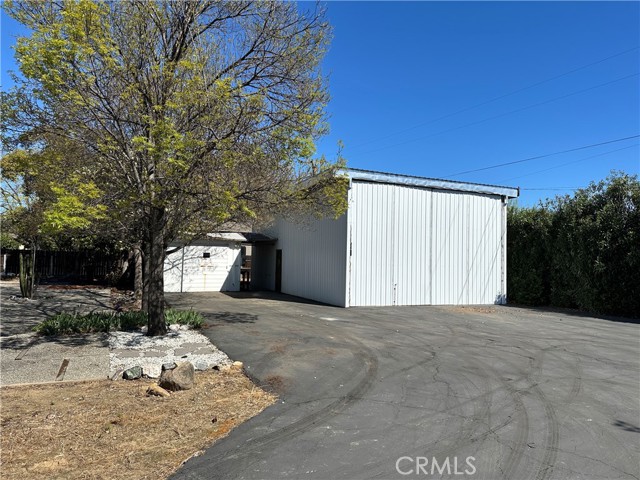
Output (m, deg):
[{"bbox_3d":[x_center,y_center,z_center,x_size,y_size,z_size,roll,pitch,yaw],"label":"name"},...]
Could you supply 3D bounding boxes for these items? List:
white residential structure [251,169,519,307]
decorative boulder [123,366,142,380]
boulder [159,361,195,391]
[{"bbox_3d":[1.801,0.226,22.150,8.059,4.720,12.679,2,-2,-23],"label":"white residential structure"},{"bbox_3d":[-2.356,1.679,5.591,0.250,0.140,0.170,2,-2,-22],"label":"decorative boulder"},{"bbox_3d":[-1.693,1.596,5.253,0.420,0.310,0.330,2,-2,-17],"label":"boulder"}]

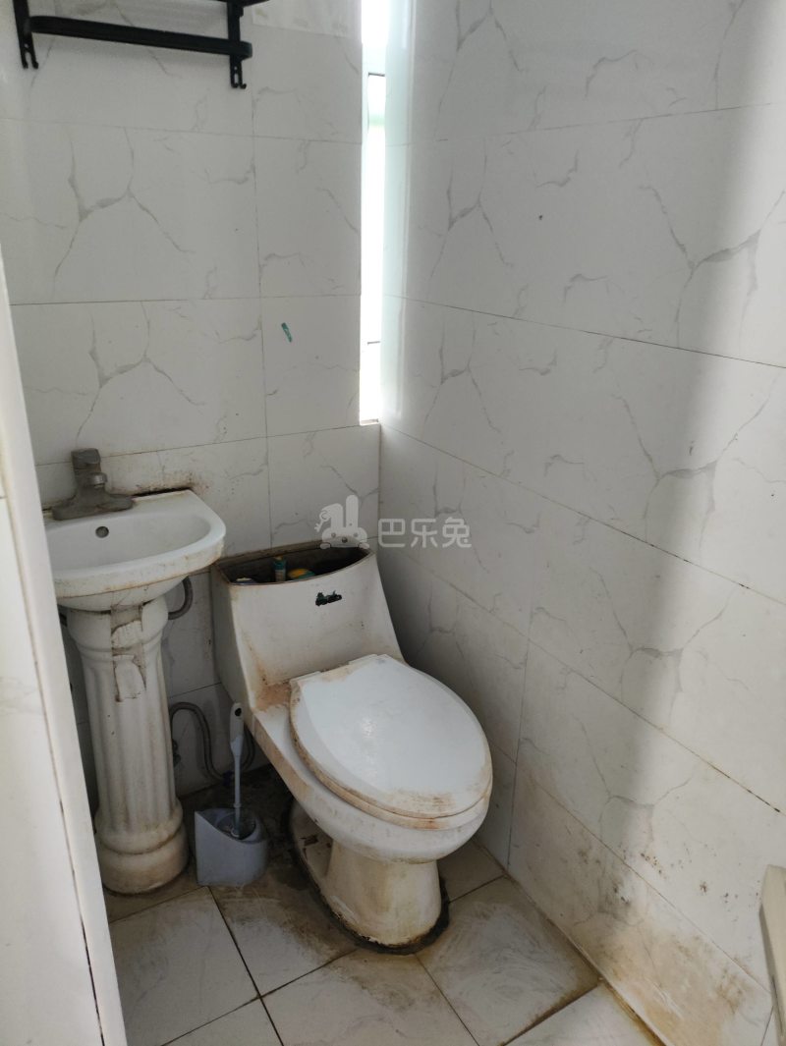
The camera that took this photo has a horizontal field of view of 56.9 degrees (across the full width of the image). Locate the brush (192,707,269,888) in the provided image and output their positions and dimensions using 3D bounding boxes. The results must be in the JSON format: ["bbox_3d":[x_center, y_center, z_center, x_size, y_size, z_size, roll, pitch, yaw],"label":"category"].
[{"bbox_3d":[-0.357,0.589,1.593,0.145,0.420,0.115,0,22,-4],"label":"brush"}]

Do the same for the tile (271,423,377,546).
[{"bbox_3d":[-0.162,-0.080,1.768,0.300,0.300,0.010,-12,26,-29],"label":"tile"}]

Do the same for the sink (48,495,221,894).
[{"bbox_3d":[-0.540,0.404,1.494,0.420,0.827,0.355,-11,26,-29],"label":"sink"}]

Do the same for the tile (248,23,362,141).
[{"bbox_3d":[-0.165,-0.854,1.425,0.230,0.190,0.010,-11,26,-29],"label":"tile"}]

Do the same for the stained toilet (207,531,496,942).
[{"bbox_3d":[-0.074,0.474,1.579,0.380,0.640,0.740,-11,26,-29],"label":"stained toilet"}]

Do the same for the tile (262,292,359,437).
[{"bbox_3d":[-0.180,-0.352,1.632,0.237,0.300,0.010,-11,26,-29],"label":"tile"}]

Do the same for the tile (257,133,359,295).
[{"bbox_3d":[-0.173,-0.630,1.516,0.235,0.300,0.010,-11,26,-29],"label":"tile"}]

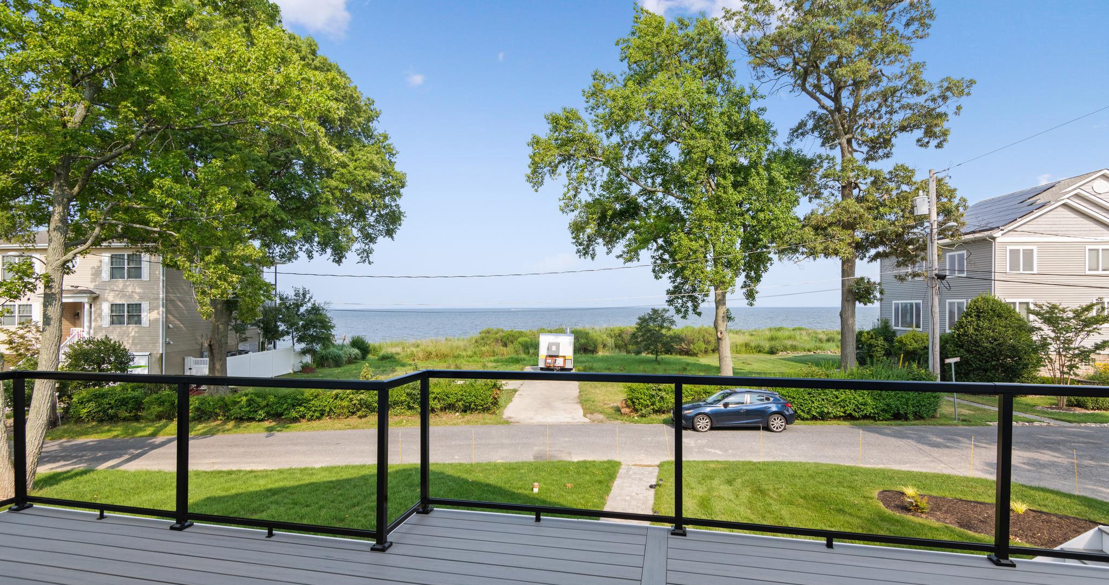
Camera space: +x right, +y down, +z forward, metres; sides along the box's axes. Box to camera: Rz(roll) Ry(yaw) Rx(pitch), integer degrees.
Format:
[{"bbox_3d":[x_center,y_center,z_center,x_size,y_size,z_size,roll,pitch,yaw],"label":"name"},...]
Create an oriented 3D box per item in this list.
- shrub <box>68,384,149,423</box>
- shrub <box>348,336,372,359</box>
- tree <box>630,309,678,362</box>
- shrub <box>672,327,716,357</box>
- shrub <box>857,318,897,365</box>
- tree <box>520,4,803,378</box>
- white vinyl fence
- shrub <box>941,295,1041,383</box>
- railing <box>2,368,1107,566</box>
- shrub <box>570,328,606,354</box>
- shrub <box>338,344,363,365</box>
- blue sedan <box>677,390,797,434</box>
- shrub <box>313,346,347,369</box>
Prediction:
[{"bbox_3d":[-18.502,4.502,20.523,2.600,1.450,2.100,1,-3,-42],"label":"shrub"},{"bbox_3d":[-17.504,4.948,44.434,2.150,2.100,2.100,1,-2,-22],"label":"shrub"},{"bbox_3d":[8.279,3.589,41.770,4.030,4.530,3.900,0,-2,0],"label":"tree"},{"bbox_3d":[13.395,4.627,47.044,4.100,2.700,3.200,-1,-2,16],"label":"shrub"},{"bbox_3d":[24.066,3.801,36.858,2.910,3.710,2.700,0,-2,0],"label":"shrub"},{"bbox_3d":[6.932,-6.335,30.968,17.330,23.710,15.000,0,-2,0],"label":"tree"},{"bbox_3d":[-19.453,4.684,32.230,2.400,1.850,9.600,0,-2,0],"label":"white vinyl fence"},{"bbox_3d":[23.944,2.723,27.082,5.320,5.260,4.700,0,-2,0],"label":"shrub"},{"bbox_3d":[-0.396,1.125,3.305,7.750,1.080,0.820,-1,-2,13],"label":"railing"},{"bbox_3d":[3.090,4.776,48.240,3.700,2.590,3.200,0,-2,0],"label":"shrub"},{"bbox_3d":[-17.312,5.138,41.825,2.100,1.590,1.900,0,-2,0],"label":"shrub"},{"bbox_3d":[6.698,4.355,18.774,4.460,1.460,1.820,0,-2,2],"label":"blue sedan"},{"bbox_3d":[-17.718,5.046,38.925,2.600,1.600,2.200,0,-2,0],"label":"shrub"}]

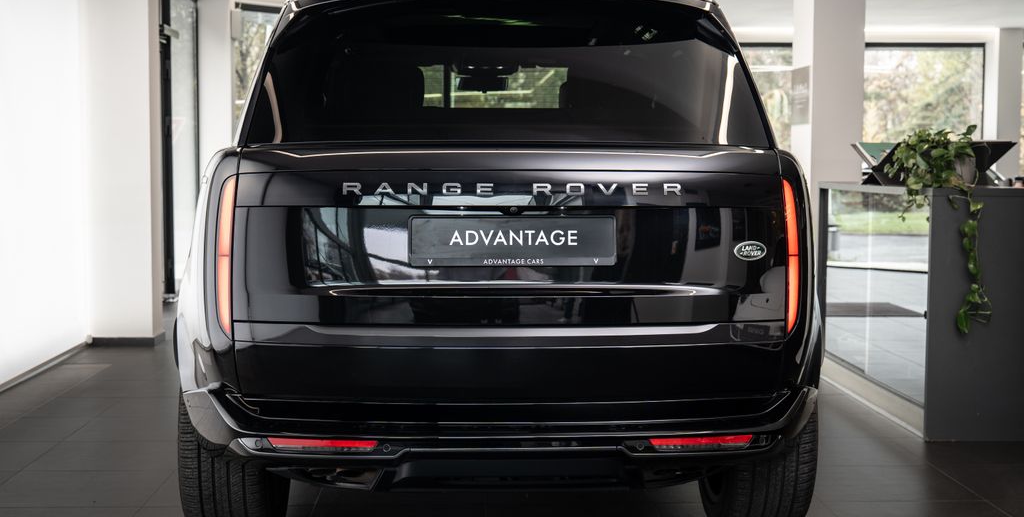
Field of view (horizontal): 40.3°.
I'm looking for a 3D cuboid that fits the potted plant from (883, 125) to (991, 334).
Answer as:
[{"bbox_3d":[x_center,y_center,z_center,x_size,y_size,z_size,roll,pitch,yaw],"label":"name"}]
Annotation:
[{"bbox_3d":[1.924,-0.138,6.305,0.470,0.925,0.380,0,4,-2],"label":"potted plant"}]

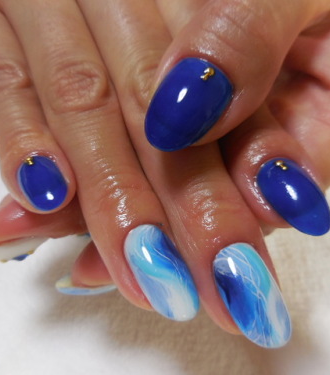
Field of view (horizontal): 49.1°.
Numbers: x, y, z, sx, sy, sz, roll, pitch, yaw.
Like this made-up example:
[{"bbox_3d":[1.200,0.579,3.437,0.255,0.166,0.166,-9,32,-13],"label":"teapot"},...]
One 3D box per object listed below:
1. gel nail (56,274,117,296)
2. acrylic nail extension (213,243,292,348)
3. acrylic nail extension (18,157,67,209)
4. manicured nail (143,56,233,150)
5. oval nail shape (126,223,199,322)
[{"bbox_3d":[-0.021,0.029,0.106,0.020,0.012,0.004,-2,81,-6],"label":"gel nail"},{"bbox_3d":[0.021,0.026,0.087,0.013,0.006,0.025,-18,77,-4],"label":"acrylic nail extension"},{"bbox_3d":[-0.031,-0.001,0.091,0.011,0.004,0.016,-13,68,-18],"label":"acrylic nail extension"},{"bbox_3d":[0.006,-0.020,0.089,0.016,0.025,0.006,32,4,-5],"label":"manicured nail"},{"bbox_3d":[0.000,0.021,0.089,0.012,0.005,0.024,-21,82,-11],"label":"oval nail shape"}]

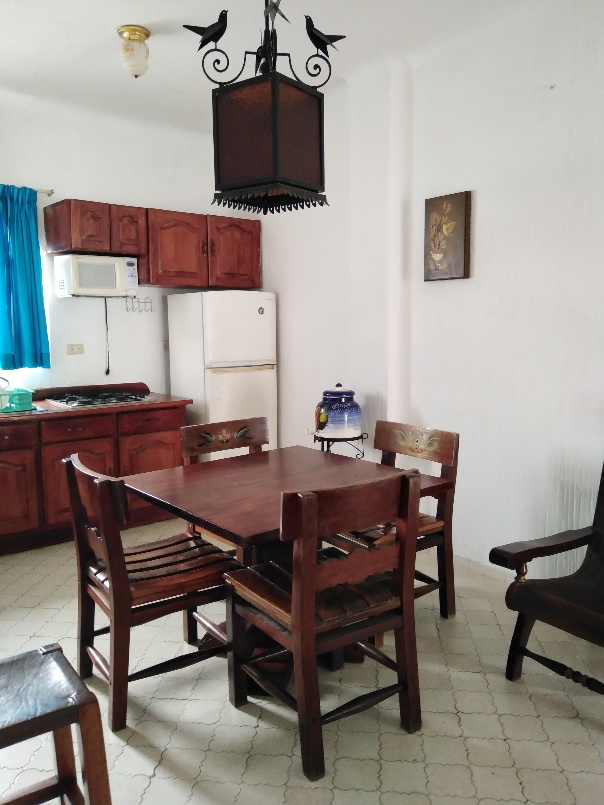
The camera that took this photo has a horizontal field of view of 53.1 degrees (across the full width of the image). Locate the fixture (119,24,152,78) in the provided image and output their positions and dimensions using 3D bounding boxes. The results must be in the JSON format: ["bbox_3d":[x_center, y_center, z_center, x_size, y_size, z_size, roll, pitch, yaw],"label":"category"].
[{"bbox_3d":[-0.918,-1.925,3.335,0.176,0.251,0.176,-6,9,-36],"label":"fixture"}]

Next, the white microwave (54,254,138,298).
[{"bbox_3d":[-1.476,-0.895,4.376,0.465,0.282,0.359,-6,9,-36],"label":"white microwave"}]

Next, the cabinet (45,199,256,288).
[{"bbox_3d":[-1.076,-1.175,4.706,1.537,0.547,0.402,-6,9,-36],"label":"cabinet"}]

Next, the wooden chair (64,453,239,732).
[{"bbox_3d":[-0.580,0.664,2.410,0.543,0.902,0.550,-6,9,-34],"label":"wooden chair"}]

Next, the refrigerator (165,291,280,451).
[{"bbox_3d":[-0.642,-0.044,4.947,0.620,1.664,0.663,-6,9,-36],"label":"refrigerator"}]

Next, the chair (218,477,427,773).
[{"bbox_3d":[0.037,0.691,2.151,0.550,0.902,0.550,-5,9,-32],"label":"chair"}]

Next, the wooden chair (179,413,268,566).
[{"bbox_3d":[-0.270,0.574,3.094,0.543,0.902,0.550,-6,9,-34],"label":"wooden chair"}]

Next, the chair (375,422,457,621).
[{"bbox_3d":[0.386,0.588,2.925,0.550,0.902,0.543,-6,9,-34],"label":"chair"}]

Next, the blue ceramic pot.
[{"bbox_3d":[0.239,0.052,4.009,0.306,0.352,0.306,-1,7,0],"label":"blue ceramic pot"}]

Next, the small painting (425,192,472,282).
[{"bbox_3d":[0.815,-0.925,3.412,0.046,0.464,0.281,-6,9,-36],"label":"small painting"}]

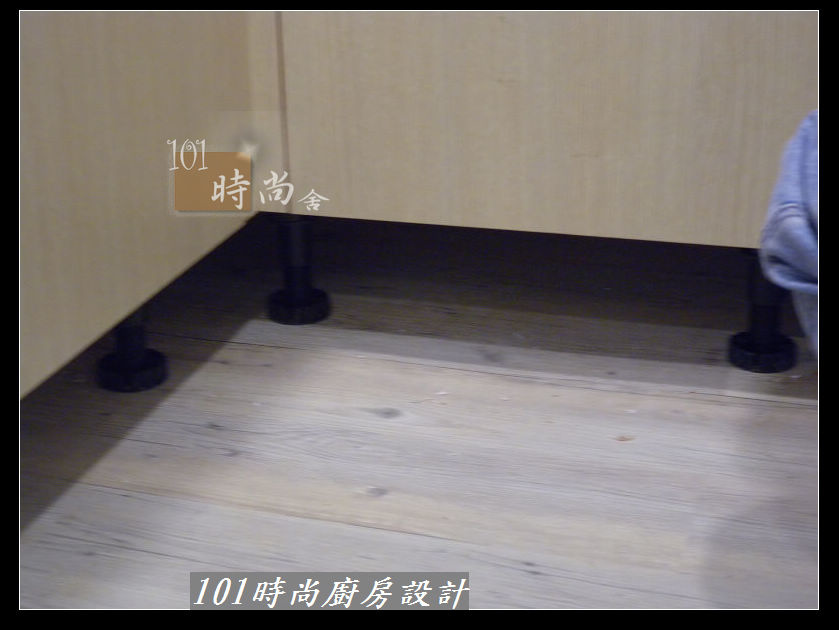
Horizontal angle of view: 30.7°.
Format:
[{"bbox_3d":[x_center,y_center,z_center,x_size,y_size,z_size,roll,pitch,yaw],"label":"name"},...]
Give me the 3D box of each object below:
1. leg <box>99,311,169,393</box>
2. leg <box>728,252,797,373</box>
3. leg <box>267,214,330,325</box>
[{"bbox_3d":[-0.257,0.004,1.350,0.061,0.113,0.061,6,22,17],"label":"leg"},{"bbox_3d":[0.311,-0.011,1.370,0.061,0.113,0.061,6,22,17],"label":"leg"},{"bbox_3d":[-0.120,-0.053,1.497,0.061,0.113,0.061,-1,21,0],"label":"leg"}]

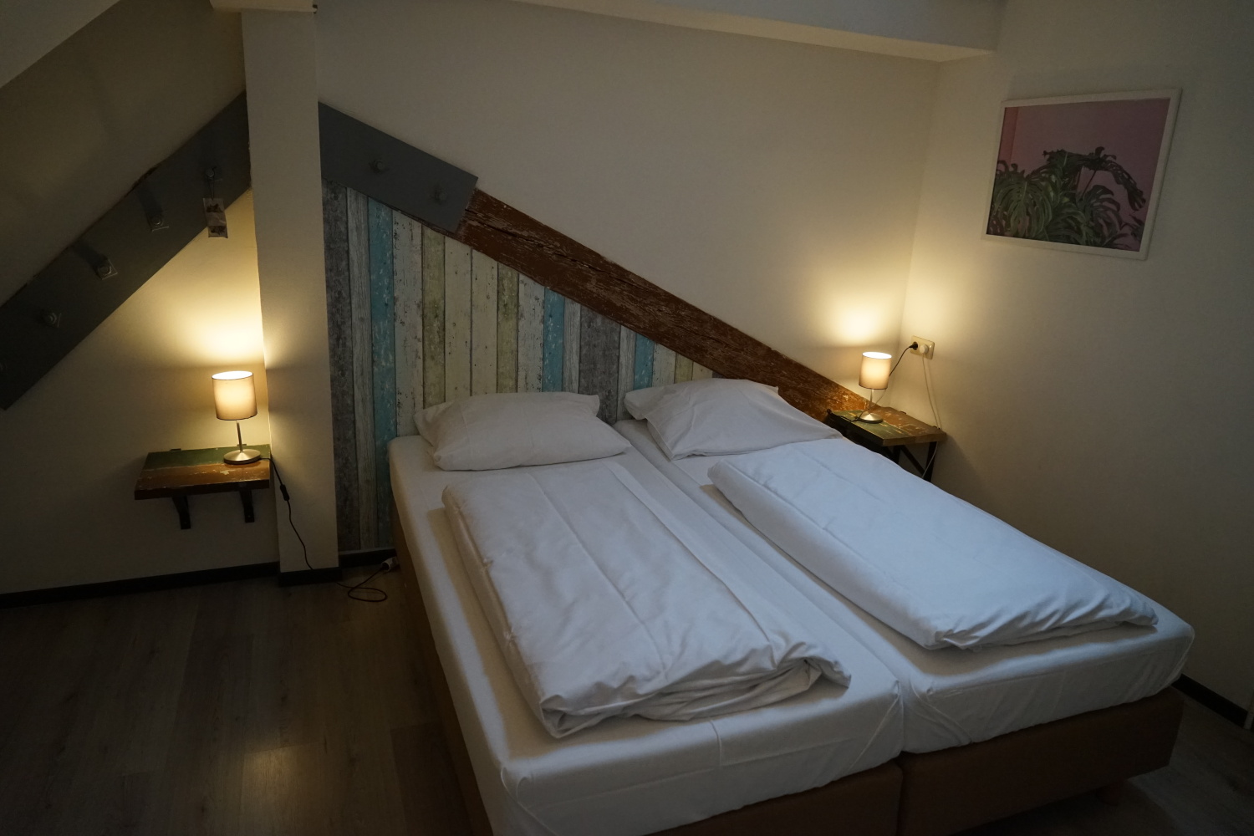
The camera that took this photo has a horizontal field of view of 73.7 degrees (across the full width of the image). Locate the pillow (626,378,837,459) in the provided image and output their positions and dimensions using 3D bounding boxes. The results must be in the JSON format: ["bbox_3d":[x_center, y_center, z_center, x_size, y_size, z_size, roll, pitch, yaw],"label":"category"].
[{"bbox_3d":[0.463,-0.031,3.537,0.790,0.198,0.445,-5,18,-26],"label":"pillow"}]

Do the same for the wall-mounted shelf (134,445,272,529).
[{"bbox_3d":[-1.461,0.312,2.948,0.398,0.306,0.375,-3,18,-21],"label":"wall-mounted shelf"}]

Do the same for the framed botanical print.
[{"bbox_3d":[1.649,-0.911,3.123,0.022,0.545,0.763,-3,18,-21],"label":"framed botanical print"}]

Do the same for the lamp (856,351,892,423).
[{"bbox_3d":[1.149,-0.135,3.883,0.130,0.312,0.130,-3,19,-21],"label":"lamp"}]

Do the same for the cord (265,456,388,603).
[{"bbox_3d":[-1.112,0.399,3.145,0.425,0.553,0.277,-3,18,-21],"label":"cord"}]

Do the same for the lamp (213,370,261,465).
[{"bbox_3d":[-1.362,0.002,2.927,0.130,0.310,0.130,-3,19,-21],"label":"lamp"}]

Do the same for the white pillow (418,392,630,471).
[{"bbox_3d":[-0.388,0.030,3.211,0.751,0.173,0.435,-5,18,-25],"label":"white pillow"}]

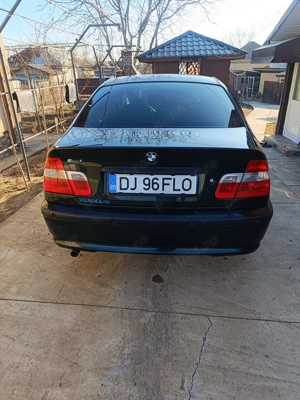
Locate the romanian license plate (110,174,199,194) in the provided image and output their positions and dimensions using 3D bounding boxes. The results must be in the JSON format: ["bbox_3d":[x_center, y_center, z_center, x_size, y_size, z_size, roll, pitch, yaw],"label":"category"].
[{"bbox_3d":[0.014,-0.096,1.637,0.520,0.112,0.012,1,17,4],"label":"romanian license plate"}]

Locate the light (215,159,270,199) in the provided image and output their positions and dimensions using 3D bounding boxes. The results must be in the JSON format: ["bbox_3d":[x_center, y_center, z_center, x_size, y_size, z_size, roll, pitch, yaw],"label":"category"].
[{"bbox_3d":[0.590,-0.143,1.719,0.385,0.230,0.180,-5,25,-9],"label":"light"}]

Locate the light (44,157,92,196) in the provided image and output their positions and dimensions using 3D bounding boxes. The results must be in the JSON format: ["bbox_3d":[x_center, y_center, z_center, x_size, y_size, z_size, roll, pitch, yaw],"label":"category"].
[{"bbox_3d":[-0.543,-0.163,1.799,0.385,0.230,0.180,7,26,17],"label":"light"}]

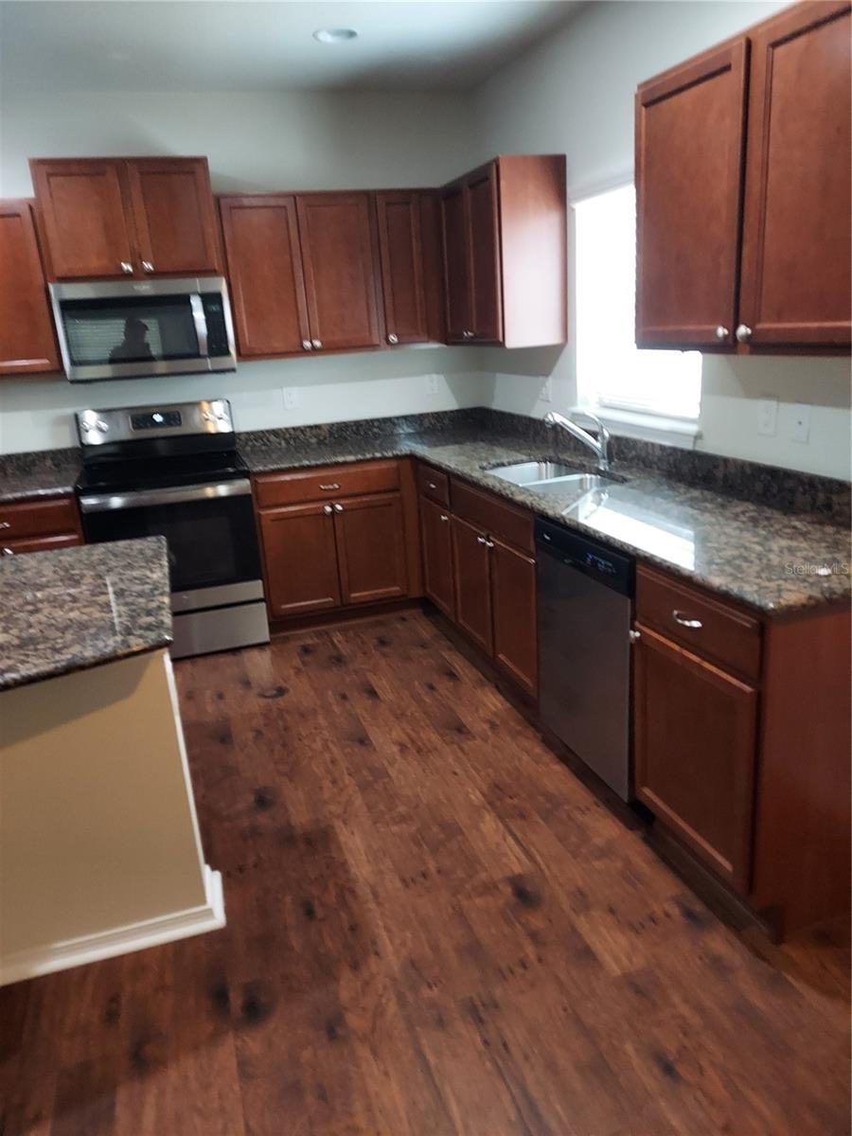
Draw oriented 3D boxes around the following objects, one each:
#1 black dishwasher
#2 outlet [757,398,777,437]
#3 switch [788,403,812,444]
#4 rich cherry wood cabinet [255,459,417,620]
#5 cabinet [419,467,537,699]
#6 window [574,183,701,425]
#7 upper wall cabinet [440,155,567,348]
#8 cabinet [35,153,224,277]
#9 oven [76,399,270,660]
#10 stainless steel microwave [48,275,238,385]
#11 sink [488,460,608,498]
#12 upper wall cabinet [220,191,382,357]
[{"bbox_3d":[0.773,0.214,2.752,0.615,0.800,0.610,-9,17,-16],"label":"black dishwasher"},{"bbox_3d":[1.063,-0.470,2.565,0.010,0.114,0.084,-9,17,-16],"label":"outlet"},{"bbox_3d":[1.107,-0.429,2.440,0.008,0.113,0.087,-9,17,-16],"label":"switch"},{"bbox_3d":[-0.513,-0.210,4.414,0.807,0.780,0.620,-9,17,-16],"label":"rich cherry wood cabinet"},{"bbox_3d":[0.470,-0.050,3.684,0.625,0.790,1.400,-9,17,-16],"label":"cabinet"},{"bbox_3d":[0.815,-1.039,3.219,0.080,0.885,0.960,-9,17,-16],"label":"window"},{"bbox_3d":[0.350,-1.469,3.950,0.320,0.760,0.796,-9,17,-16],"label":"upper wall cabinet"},{"bbox_3d":[-1.399,-1.628,3.896,0.758,0.521,0.330,-9,17,-16],"label":"cabinet"},{"bbox_3d":[-1.268,-0.197,4.130,0.759,1.170,0.670,-9,17,-16],"label":"oven"},{"bbox_3d":[-1.355,-1.164,3.996,0.757,0.423,0.410,-9,17,-16],"label":"stainless steel microwave"},{"bbox_3d":[0.523,-0.258,3.301,0.395,0.200,0.690,-9,17,-16],"label":"sink"},{"bbox_3d":[-0.642,-1.478,4.194,0.765,0.760,0.320,-9,17,-16],"label":"upper wall cabinet"}]

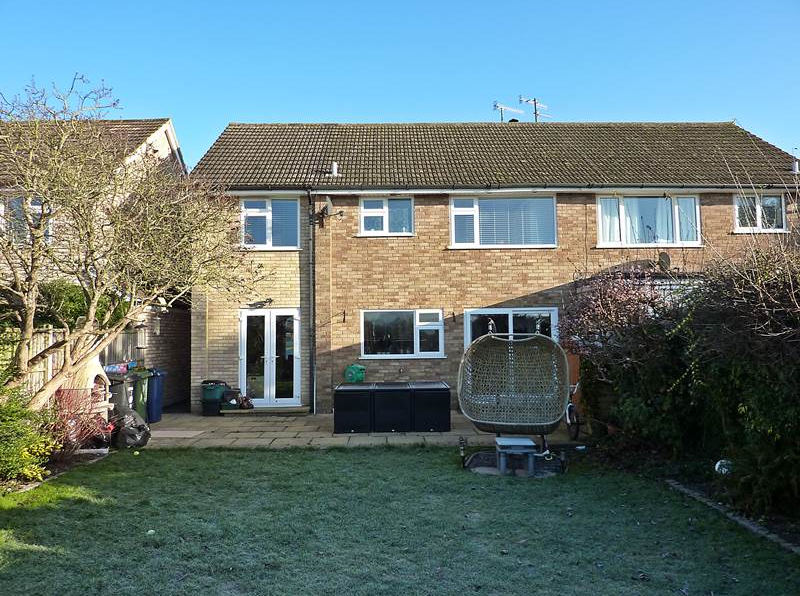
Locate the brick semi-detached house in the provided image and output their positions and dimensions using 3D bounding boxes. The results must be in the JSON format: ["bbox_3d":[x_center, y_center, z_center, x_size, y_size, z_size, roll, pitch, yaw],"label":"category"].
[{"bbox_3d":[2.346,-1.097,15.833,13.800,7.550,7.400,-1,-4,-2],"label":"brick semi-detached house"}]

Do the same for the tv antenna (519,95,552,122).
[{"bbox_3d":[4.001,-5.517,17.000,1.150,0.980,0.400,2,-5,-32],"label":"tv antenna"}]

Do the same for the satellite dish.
[{"bbox_3d":[5.655,-0.762,12.400,0.220,0.430,0.450,-1,-4,4],"label":"satellite dish"}]

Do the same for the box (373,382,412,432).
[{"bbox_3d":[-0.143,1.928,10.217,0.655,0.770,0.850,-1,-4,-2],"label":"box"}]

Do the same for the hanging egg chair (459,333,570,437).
[{"bbox_3d":[1.450,1.096,7.450,1.340,1.260,0.820,-1,-4,6],"label":"hanging egg chair"}]

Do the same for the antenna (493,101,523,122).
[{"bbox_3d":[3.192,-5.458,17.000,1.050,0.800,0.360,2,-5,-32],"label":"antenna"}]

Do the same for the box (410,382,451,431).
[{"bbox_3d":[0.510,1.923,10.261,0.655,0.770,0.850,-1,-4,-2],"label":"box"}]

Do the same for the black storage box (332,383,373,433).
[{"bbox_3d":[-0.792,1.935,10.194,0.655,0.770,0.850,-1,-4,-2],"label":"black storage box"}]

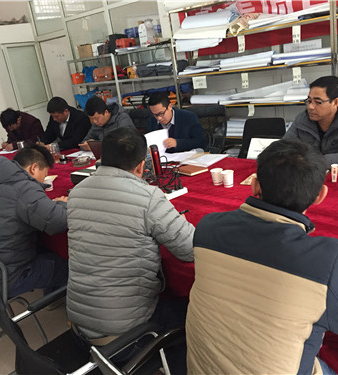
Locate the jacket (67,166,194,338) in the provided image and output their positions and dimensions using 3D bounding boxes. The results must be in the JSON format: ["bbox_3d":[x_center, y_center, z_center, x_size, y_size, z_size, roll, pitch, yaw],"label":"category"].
[{"bbox_3d":[-0.159,0.213,1.756,0.570,0.640,0.540,2,21,28],"label":"jacket"}]

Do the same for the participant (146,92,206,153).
[{"bbox_3d":[0.085,-0.140,3.387,0.550,1.220,0.700,5,21,38],"label":"participant"}]

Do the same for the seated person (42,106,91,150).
[{"bbox_3d":[-0.901,-0.252,3.927,0.580,1.220,0.780,5,23,36],"label":"seated person"}]

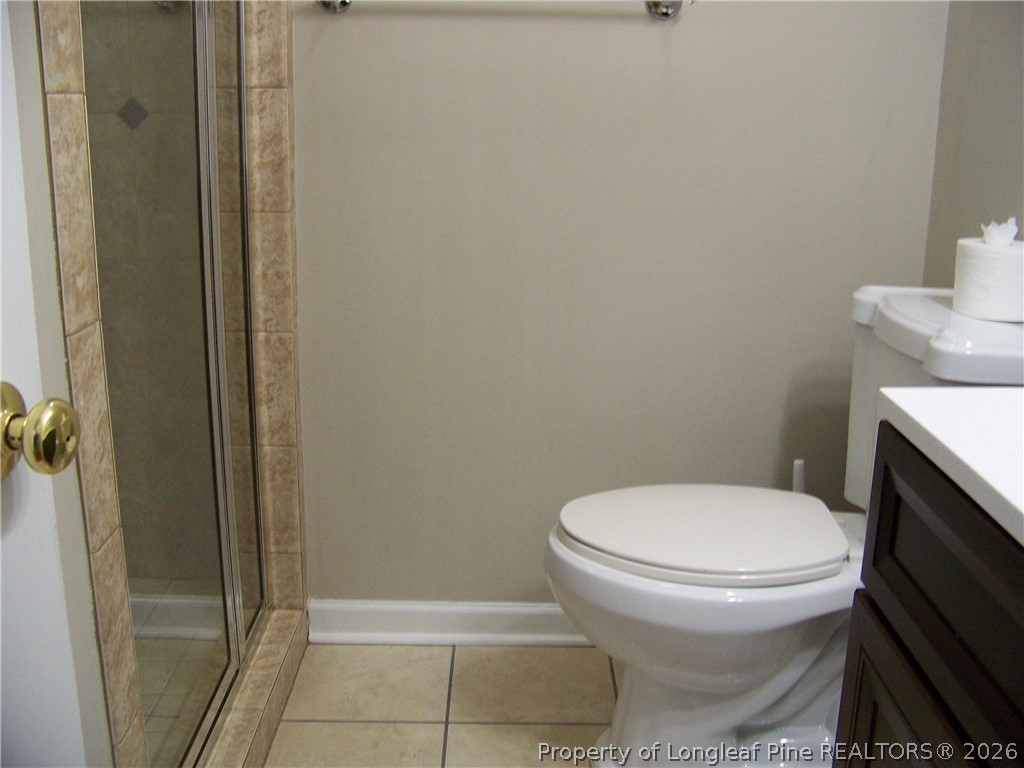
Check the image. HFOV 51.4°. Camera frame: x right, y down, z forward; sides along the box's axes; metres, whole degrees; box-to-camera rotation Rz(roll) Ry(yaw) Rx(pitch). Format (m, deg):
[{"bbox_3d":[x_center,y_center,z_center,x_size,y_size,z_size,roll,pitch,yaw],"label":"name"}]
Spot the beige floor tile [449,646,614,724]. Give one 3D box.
[{"bbox_3d":[0.038,0.560,1.992,0.299,0.010,0.278,1,14,-1],"label":"beige floor tile"}]

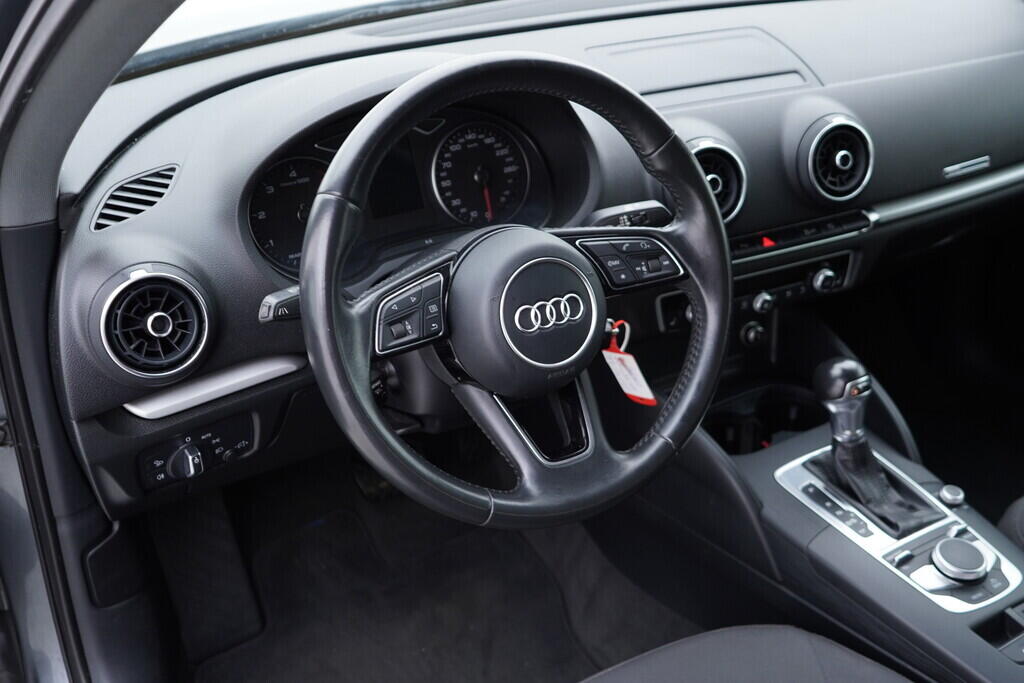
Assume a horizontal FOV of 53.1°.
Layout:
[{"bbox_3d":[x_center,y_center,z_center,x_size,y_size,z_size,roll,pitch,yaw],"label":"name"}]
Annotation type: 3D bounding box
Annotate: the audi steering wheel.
[{"bbox_3d":[0.008,-0.039,0.823,0.370,0.370,0.090,-14,7,-24],"label":"audi steering wheel"}]

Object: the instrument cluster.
[{"bbox_3d":[-0.099,-0.153,1.013,0.330,0.155,0.070,-14,10,-24],"label":"instrument cluster"}]

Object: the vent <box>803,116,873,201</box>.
[{"bbox_3d":[0.355,-0.199,1.130,0.087,0.087,0.040,-12,14,-22],"label":"vent"}]

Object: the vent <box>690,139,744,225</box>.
[{"bbox_3d":[0.197,-0.159,1.056,0.087,0.087,0.040,-12,14,-22],"label":"vent"}]

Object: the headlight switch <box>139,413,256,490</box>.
[{"bbox_3d":[-0.275,0.096,0.898,0.108,0.048,0.032,-19,31,-31],"label":"headlight switch"}]

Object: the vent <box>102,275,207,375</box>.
[{"bbox_3d":[-0.289,-0.014,0.825,0.087,0.087,0.040,-19,16,-32],"label":"vent"}]

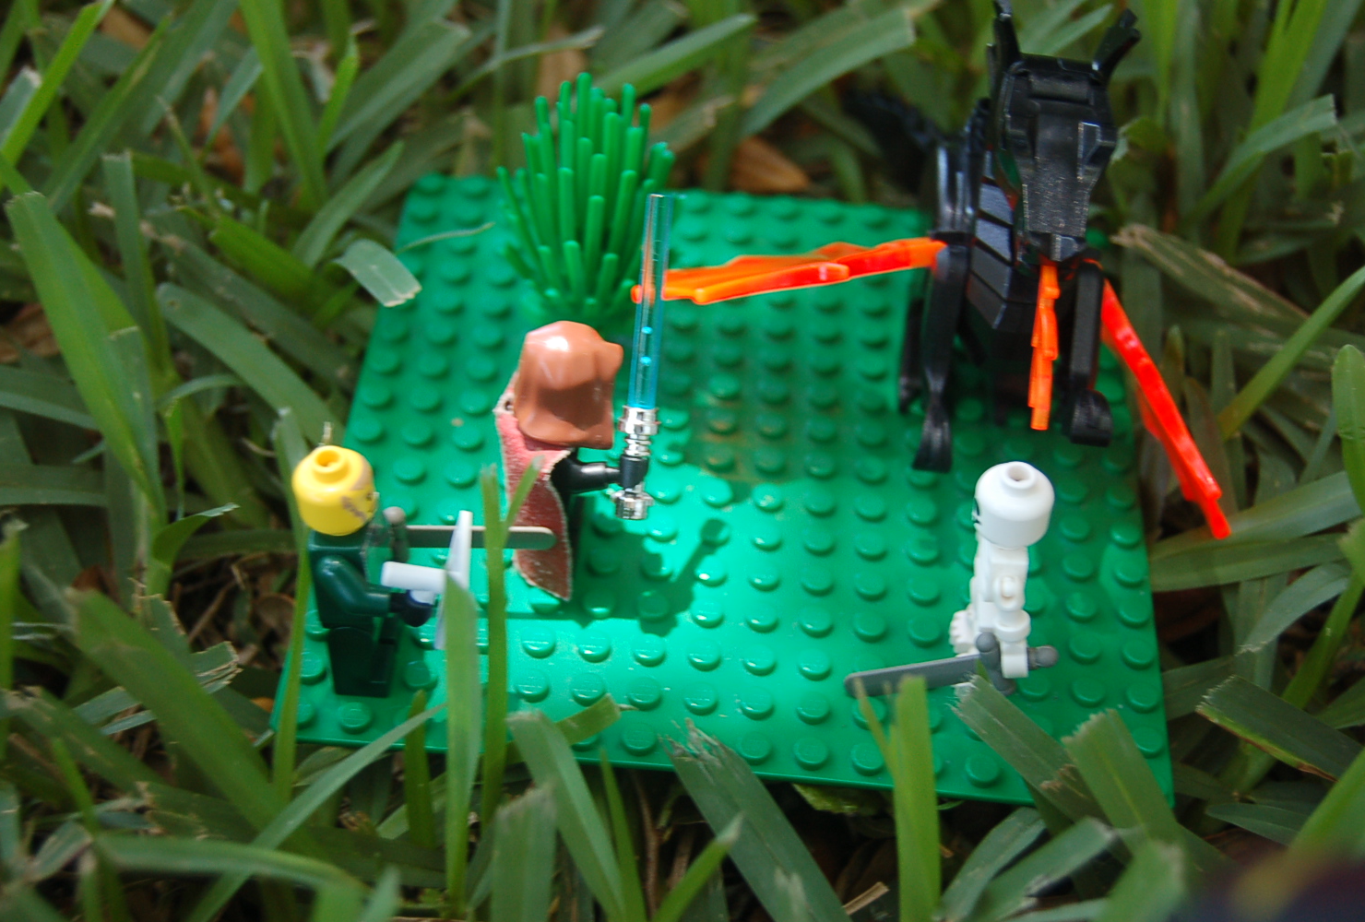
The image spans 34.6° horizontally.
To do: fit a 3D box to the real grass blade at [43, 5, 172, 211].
[{"bbox_3d":[-0.110,-0.068,0.423,0.007,0.003,0.042,32,87,-11],"label":"real grass blade"}]

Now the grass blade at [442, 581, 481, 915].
[{"bbox_3d":[-0.028,0.039,0.281,0.005,0.066,0.003,0,44,-6],"label":"grass blade"}]

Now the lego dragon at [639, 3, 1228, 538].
[{"bbox_3d":[0.032,-0.037,0.344,0.086,0.062,0.100,-3,46,-7],"label":"lego dragon"}]

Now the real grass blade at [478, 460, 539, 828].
[{"bbox_3d":[-0.024,0.025,0.295,0.006,0.066,0.003,1,38,-5],"label":"real grass blade"}]

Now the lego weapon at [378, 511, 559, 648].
[{"bbox_3d":[-0.032,0.017,0.302,0.028,0.013,0.028,5,45,1],"label":"lego weapon"}]

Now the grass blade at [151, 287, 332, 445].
[{"bbox_3d":[-0.070,-0.015,0.359,0.037,0.004,0.007,38,69,3],"label":"grass blade"}]

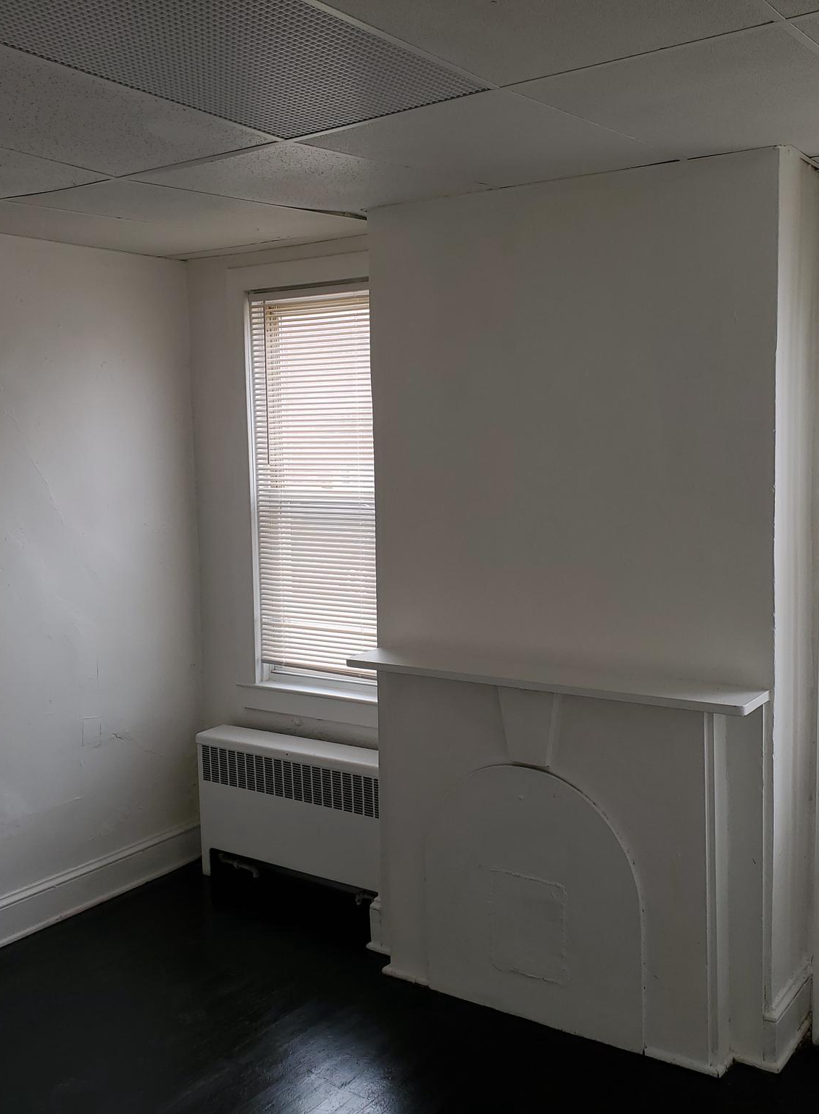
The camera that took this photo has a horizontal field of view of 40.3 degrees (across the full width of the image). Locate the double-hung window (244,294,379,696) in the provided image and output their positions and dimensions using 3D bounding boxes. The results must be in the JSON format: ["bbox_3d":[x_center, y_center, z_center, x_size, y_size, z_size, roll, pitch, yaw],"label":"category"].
[{"bbox_3d":[-0.334,-0.261,4.368,0.680,1.570,0.100,3,7,35],"label":"double-hung window"}]

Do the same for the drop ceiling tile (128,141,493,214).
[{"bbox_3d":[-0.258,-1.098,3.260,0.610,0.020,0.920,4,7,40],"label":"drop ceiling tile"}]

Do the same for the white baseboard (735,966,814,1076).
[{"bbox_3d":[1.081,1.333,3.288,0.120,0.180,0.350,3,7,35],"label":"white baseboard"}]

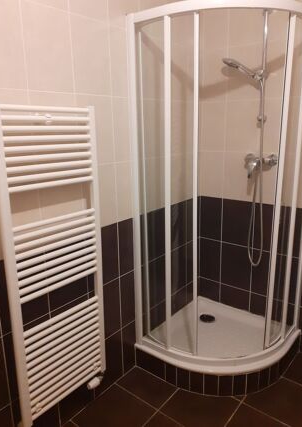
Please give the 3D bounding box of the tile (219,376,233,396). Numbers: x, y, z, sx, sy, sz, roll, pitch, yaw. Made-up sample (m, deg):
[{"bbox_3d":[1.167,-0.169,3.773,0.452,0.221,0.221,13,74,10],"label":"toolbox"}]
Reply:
[{"bbox_3d":[0.435,0.998,1.940,0.082,0.141,0.012,-1,15,0],"label":"tile"}]

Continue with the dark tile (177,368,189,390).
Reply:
[{"bbox_3d":[0.195,0.989,1.991,0.076,0.141,0.012,5,16,24],"label":"dark tile"}]

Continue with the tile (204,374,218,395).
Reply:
[{"bbox_3d":[0.351,0.998,1.946,0.082,0.141,0.012,1,15,8],"label":"tile"}]

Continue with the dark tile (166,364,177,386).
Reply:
[{"bbox_3d":[0.123,0.980,2.030,0.086,0.141,0.012,9,17,33],"label":"dark tile"}]

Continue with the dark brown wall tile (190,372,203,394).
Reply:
[{"bbox_3d":[0.270,0.995,1.964,0.081,0.141,0.012,3,15,16],"label":"dark brown wall tile"}]

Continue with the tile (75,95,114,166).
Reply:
[{"bbox_3d":[-0.277,-0.412,1.659,0.012,0.333,0.238,11,19,38],"label":"tile"}]

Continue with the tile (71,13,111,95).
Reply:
[{"bbox_3d":[-0.283,-0.736,1.575,0.012,0.333,0.238,11,19,38],"label":"tile"}]

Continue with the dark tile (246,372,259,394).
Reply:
[{"bbox_3d":[0.593,0.990,1.960,0.083,0.141,0.012,-5,15,-15],"label":"dark tile"}]

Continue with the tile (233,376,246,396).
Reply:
[{"bbox_3d":[0.514,0.995,1.945,0.073,0.141,0.012,-3,15,-7],"label":"tile"}]

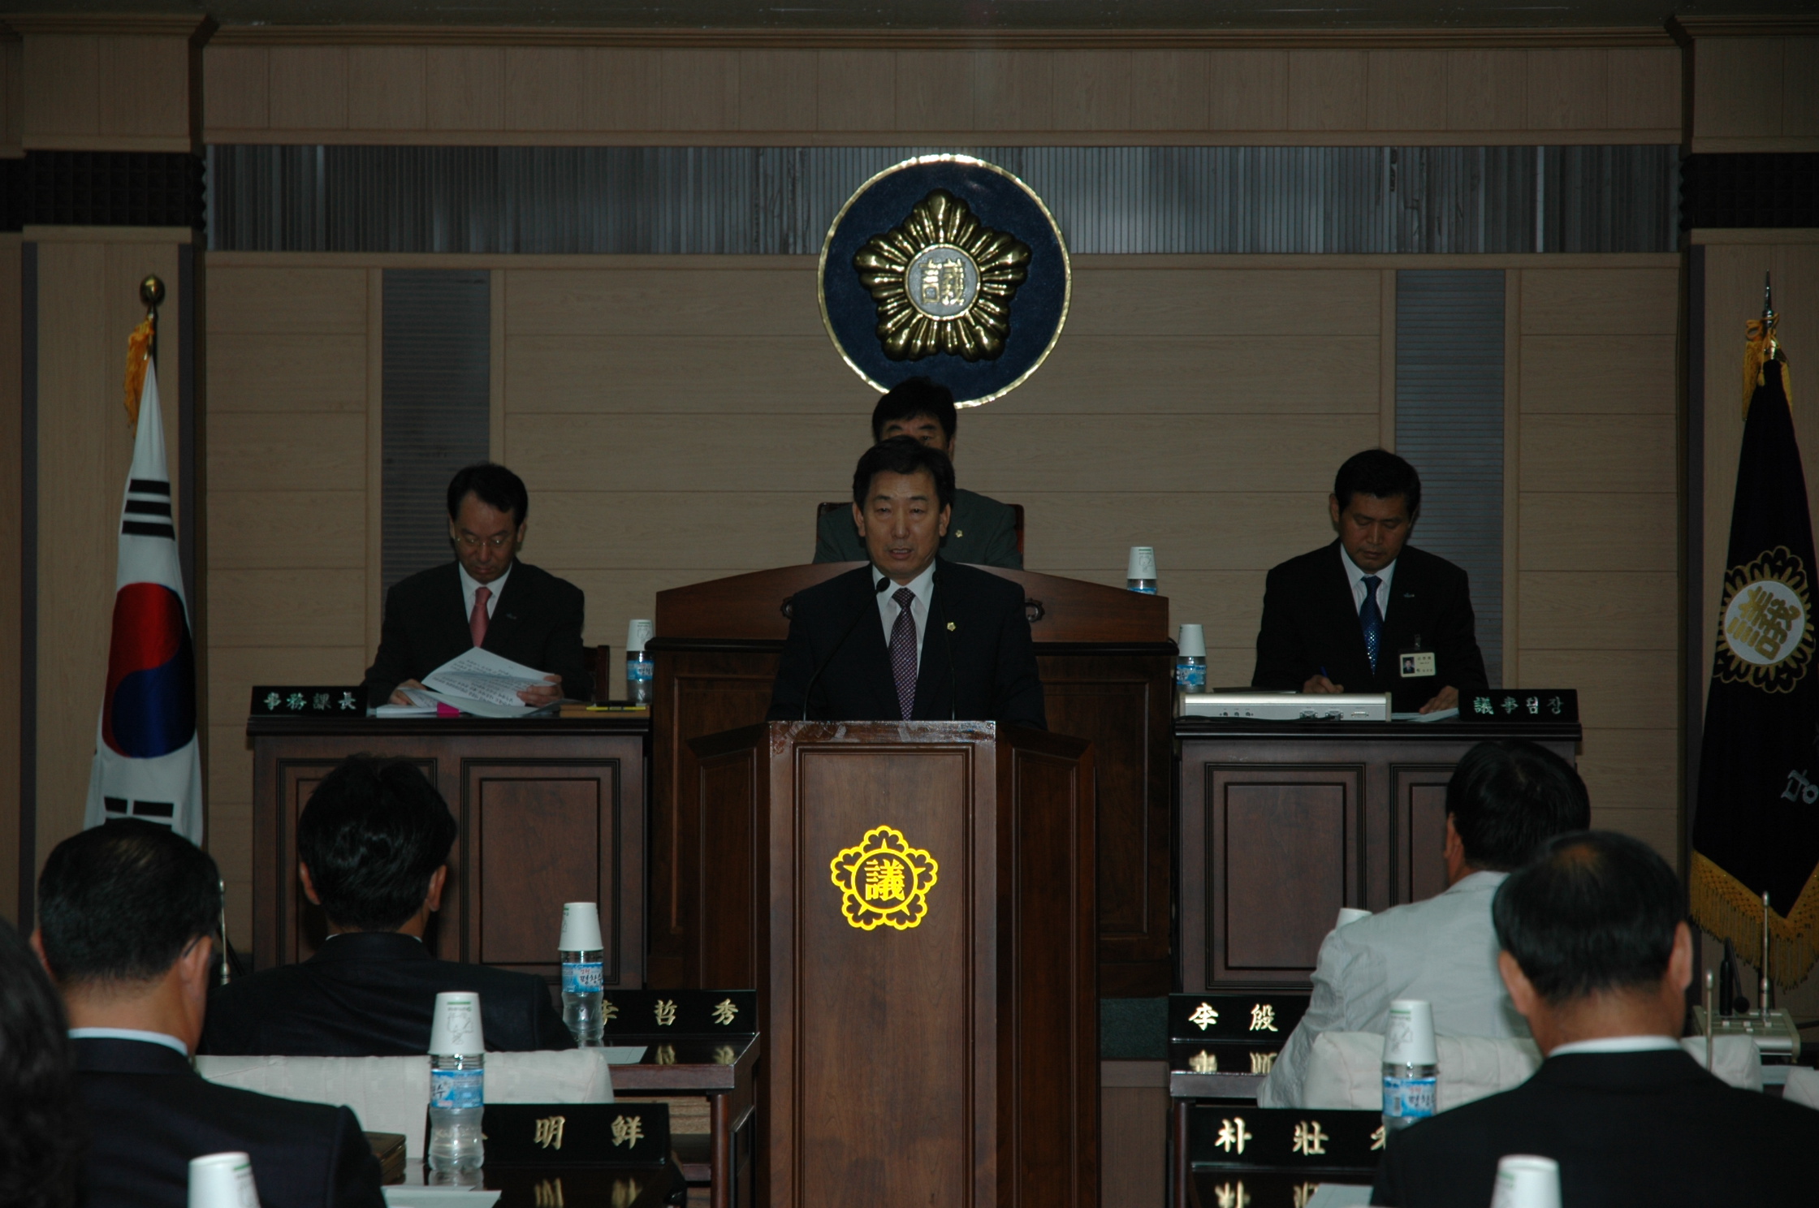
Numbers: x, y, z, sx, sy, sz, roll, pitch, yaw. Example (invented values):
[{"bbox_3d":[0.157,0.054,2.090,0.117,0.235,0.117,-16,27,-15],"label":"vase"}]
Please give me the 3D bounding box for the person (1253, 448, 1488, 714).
[{"bbox_3d":[1.095,0.278,12.600,0.560,1.300,0.780,0,1,2],"label":"person"}]

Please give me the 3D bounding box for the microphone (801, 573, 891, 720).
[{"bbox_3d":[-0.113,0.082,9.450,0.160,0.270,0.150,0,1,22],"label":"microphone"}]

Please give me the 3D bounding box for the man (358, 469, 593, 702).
[{"bbox_3d":[-1.070,0.296,13.102,0.540,1.290,0.700,0,0,1],"label":"man"}]

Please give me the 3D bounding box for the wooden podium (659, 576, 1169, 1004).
[{"bbox_3d":[0.007,0.419,13.083,1.279,1.045,0.700,0,0,1],"label":"wooden podium"}]

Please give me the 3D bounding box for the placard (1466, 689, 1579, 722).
[{"bbox_3d":[1.446,0.241,12.572,0.275,0.073,0.070,0,0,2],"label":"placard"}]

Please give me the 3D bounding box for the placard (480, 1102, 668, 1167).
[{"bbox_3d":[-0.437,0.641,6.414,0.298,0.074,0.075,0,0,-1],"label":"placard"}]

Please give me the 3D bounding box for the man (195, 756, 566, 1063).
[{"bbox_3d":[-0.699,0.807,7.125,0.520,1.212,0.720,0,0,2],"label":"man"}]

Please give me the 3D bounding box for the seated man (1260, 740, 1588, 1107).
[{"bbox_3d":[0.778,0.797,7.205,0.550,1.231,0.740,0,0,-6],"label":"seated man"}]

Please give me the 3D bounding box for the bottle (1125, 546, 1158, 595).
[{"bbox_3d":[0.556,-0.029,12.600,0.068,0.214,0.068,0,1,2],"label":"bottle"}]

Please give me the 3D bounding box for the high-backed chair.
[{"bbox_3d":[0.025,0.248,13.150,0.590,1.040,0.650,0,1,2],"label":"high-backed chair"}]

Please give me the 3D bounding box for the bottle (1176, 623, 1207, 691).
[{"bbox_3d":[0.682,0.159,12.851,0.069,0.218,0.069,0,0,0],"label":"bottle"}]

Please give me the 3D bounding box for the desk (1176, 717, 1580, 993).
[{"bbox_3d":[1.143,0.621,12.814,0.955,0.700,0.620,0,0,1],"label":"desk"}]

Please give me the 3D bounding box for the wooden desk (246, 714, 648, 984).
[{"bbox_3d":[-1.035,0.595,12.250,0.920,0.700,0.600,0,1,2],"label":"wooden desk"}]

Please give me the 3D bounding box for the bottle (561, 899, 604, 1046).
[{"bbox_3d":[-0.502,0.563,8.120,0.068,0.214,0.068,0,1,2],"label":"bottle"}]

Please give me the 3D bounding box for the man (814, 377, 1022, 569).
[{"bbox_3d":[0.021,0.097,13.000,0.540,1.310,0.780,0,1,2],"label":"man"}]

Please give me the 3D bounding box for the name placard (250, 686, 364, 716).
[{"bbox_3d":[-1.425,0.233,12.572,0.272,0.074,0.070,0,0,1],"label":"name placard"}]

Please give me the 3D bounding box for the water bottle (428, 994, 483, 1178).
[{"bbox_3d":[-0.550,0.580,6.450,0.068,0.216,0.068,0,1,2],"label":"water bottle"}]

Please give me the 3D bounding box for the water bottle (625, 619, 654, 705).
[{"bbox_3d":[-0.634,0.145,12.500,0.068,0.214,0.068,0,1,2],"label":"water bottle"}]

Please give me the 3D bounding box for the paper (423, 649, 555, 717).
[{"bbox_3d":[-0.979,0.180,12.300,0.310,0.140,0.220,0,1,2],"label":"paper"}]

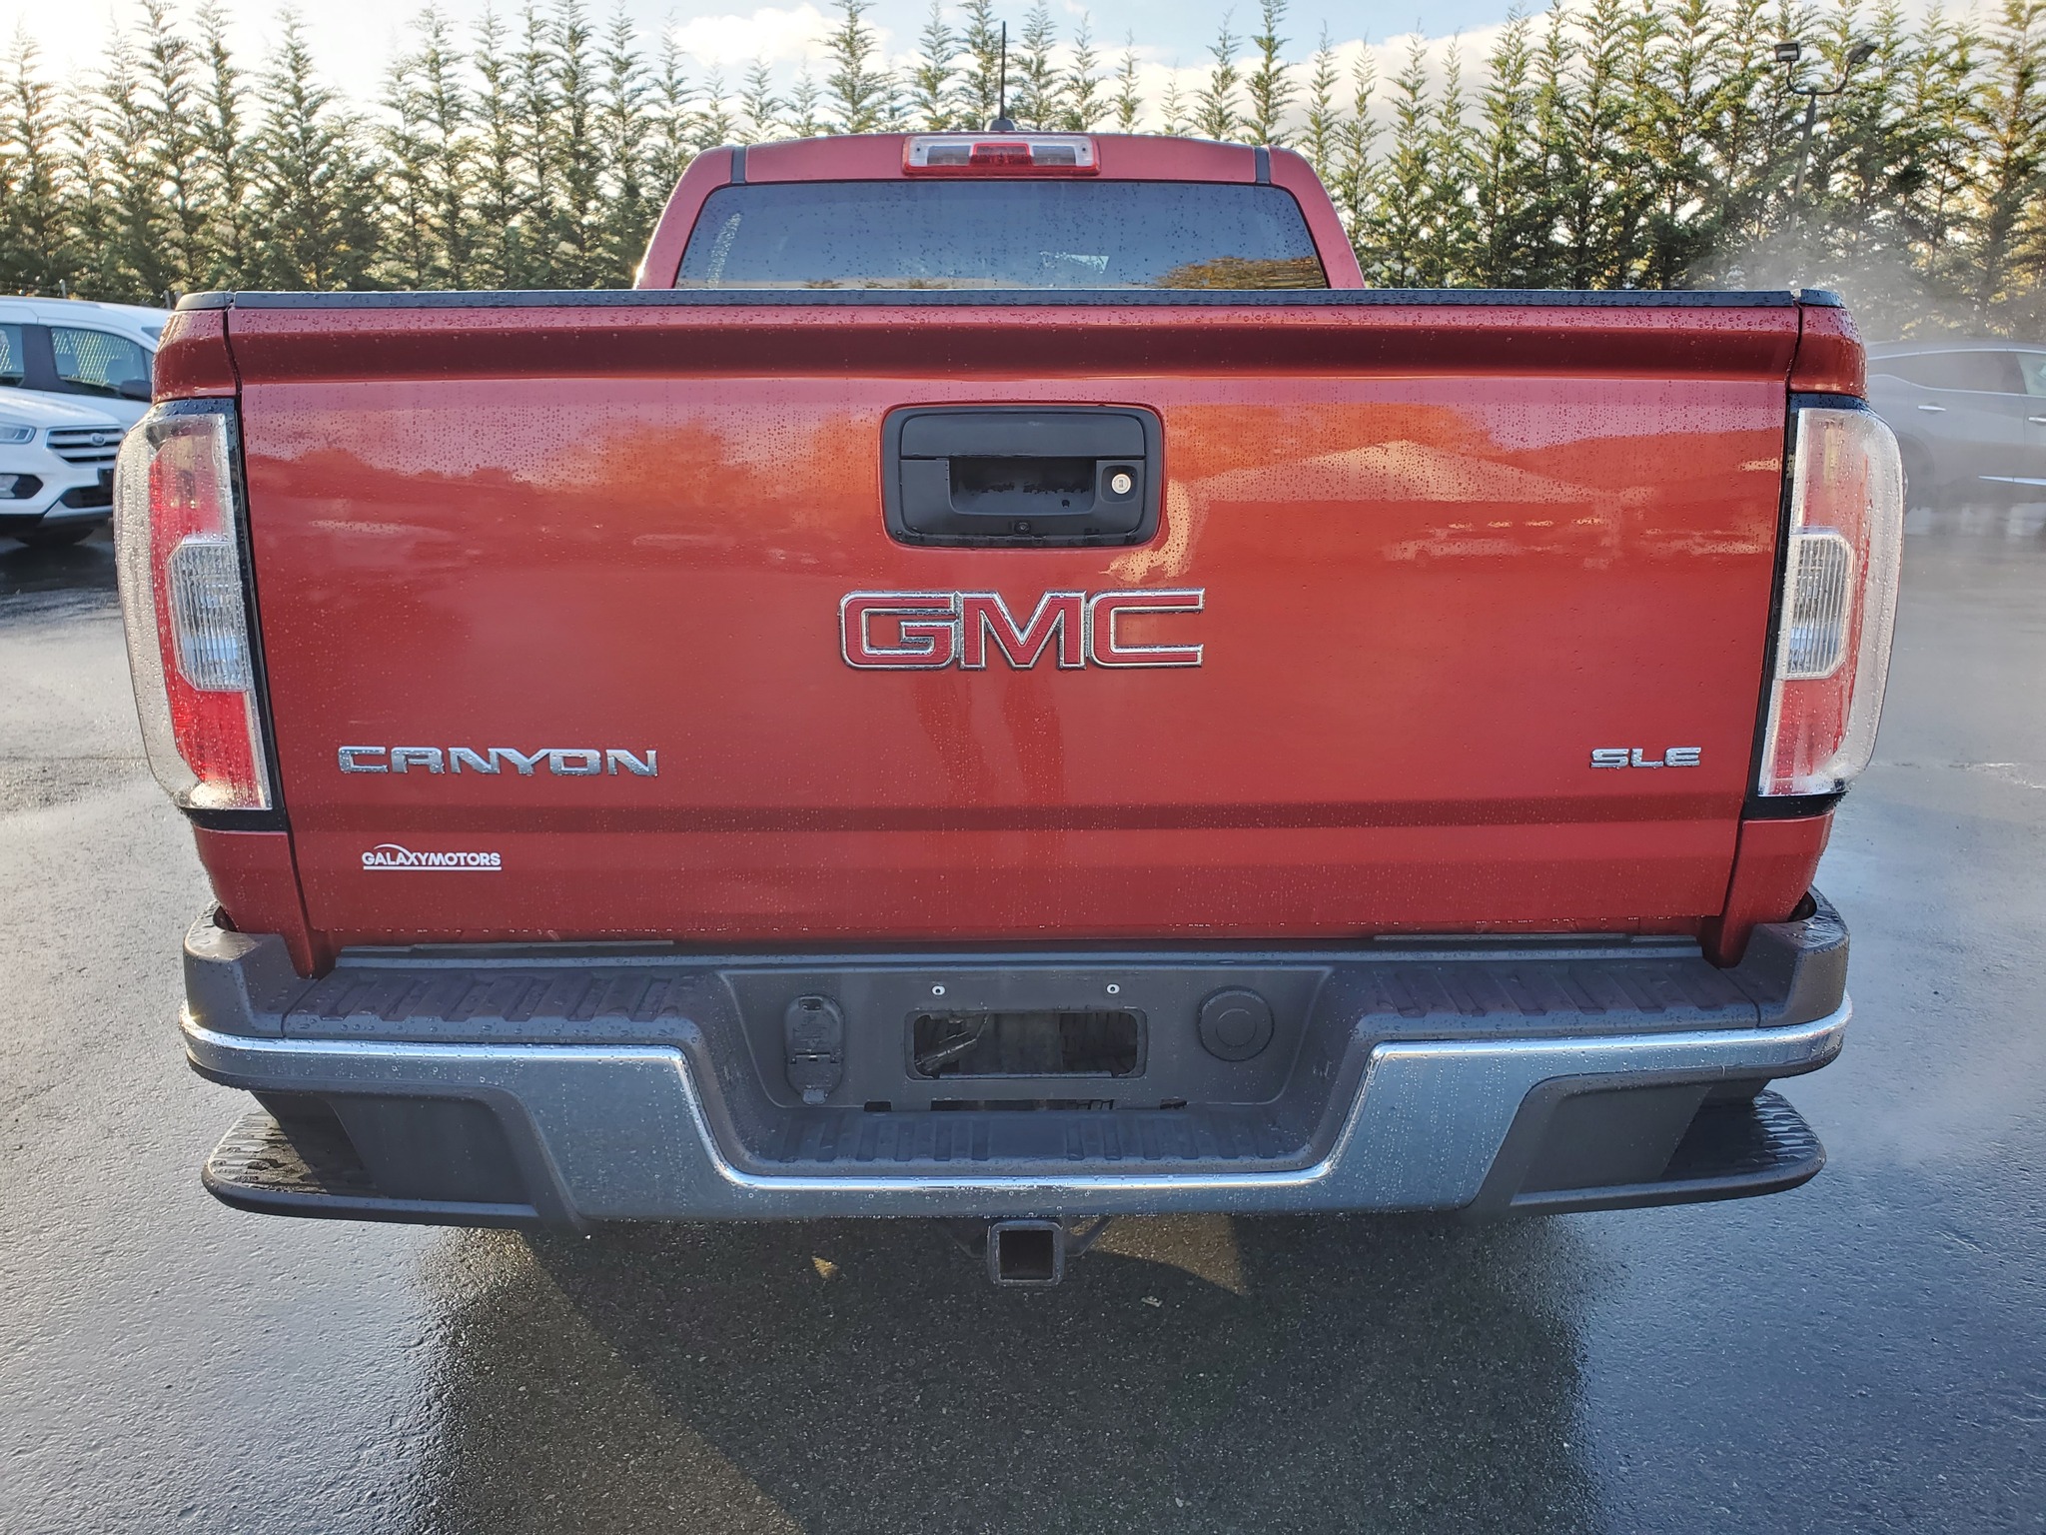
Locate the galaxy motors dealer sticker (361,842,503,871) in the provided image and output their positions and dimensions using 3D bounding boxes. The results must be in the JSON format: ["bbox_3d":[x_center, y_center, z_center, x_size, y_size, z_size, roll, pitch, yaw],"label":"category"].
[{"bbox_3d":[-0.583,0.087,1.515,0.140,0.030,0.004,0,15,-1],"label":"galaxy motors dealer sticker"}]

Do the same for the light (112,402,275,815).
[{"bbox_3d":[-0.808,-0.160,1.530,0.180,0.410,0.180,0,15,-1],"label":"light"}]

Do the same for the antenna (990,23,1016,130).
[{"bbox_3d":[-0.045,-1.399,3.163,0.055,0.235,0.130,0,15,-1],"label":"antenna"}]

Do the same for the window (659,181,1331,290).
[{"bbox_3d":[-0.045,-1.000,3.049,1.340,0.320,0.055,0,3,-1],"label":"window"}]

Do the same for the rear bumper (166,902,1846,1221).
[{"bbox_3d":[-0.008,0.288,1.587,1.680,0.275,0.320,0,15,-1],"label":"rear bumper"}]

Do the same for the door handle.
[{"bbox_3d":[0.000,-0.272,1.442,0.260,0.130,0.045,0,15,-1],"label":"door handle"}]

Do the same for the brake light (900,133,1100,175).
[{"bbox_3d":[-0.047,-1.209,3.033,0.390,0.073,0.050,0,15,-1],"label":"brake light"}]

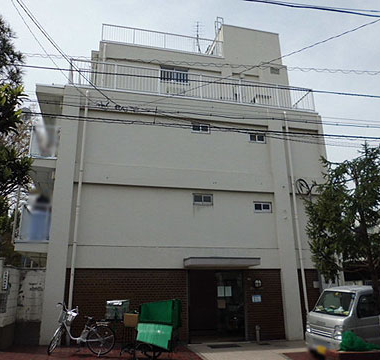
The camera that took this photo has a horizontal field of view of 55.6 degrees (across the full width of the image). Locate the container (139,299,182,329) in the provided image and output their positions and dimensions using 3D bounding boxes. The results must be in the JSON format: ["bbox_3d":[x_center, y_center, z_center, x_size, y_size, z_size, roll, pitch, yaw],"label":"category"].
[{"bbox_3d":[-0.715,3.347,9.038,0.900,0.660,0.600,-5,-19,12],"label":"container"}]

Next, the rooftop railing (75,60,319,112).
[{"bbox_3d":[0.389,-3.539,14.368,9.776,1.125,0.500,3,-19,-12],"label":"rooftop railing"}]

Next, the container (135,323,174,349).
[{"bbox_3d":[-0.821,3.779,8.705,0.850,0.570,0.520,-5,-19,12],"label":"container"}]

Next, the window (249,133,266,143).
[{"bbox_3d":[2.644,-1.608,13.962,0.684,0.360,0.100,3,-19,-12],"label":"window"}]

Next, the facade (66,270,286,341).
[{"bbox_3d":[-0.288,3.963,11.455,7.056,2.171,0.250,3,-19,-12],"label":"facade"}]

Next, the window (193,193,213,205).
[{"bbox_3d":[0.473,0.703,12.665,0.723,0.393,0.100,3,-19,-12],"label":"window"}]

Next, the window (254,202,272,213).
[{"bbox_3d":[2.662,1.006,13.091,0.673,0.372,0.100,3,-19,-12],"label":"window"}]

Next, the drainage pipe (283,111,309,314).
[{"bbox_3d":[3.957,1.210,13.260,0.110,8.449,0.110,3,-19,-12],"label":"drainage pipe"}]

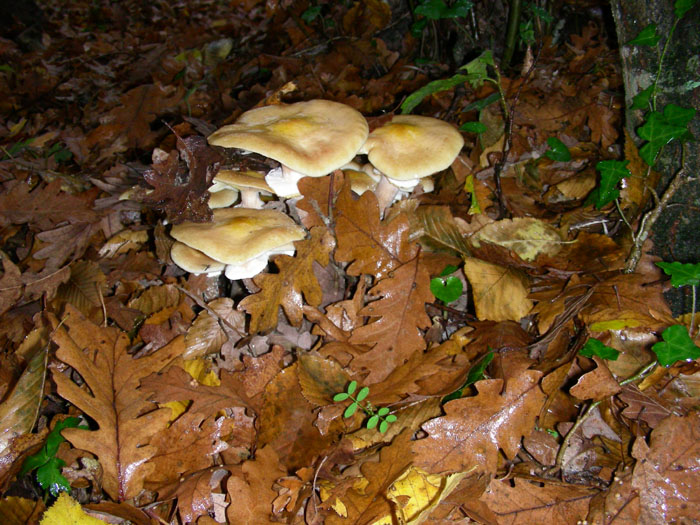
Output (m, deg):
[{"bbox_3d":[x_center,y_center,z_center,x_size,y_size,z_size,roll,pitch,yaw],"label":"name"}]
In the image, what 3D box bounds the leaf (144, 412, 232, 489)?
[{"bbox_3d":[-0.096,0.108,0.455,0.058,0.015,0.047,-12,38,-16],"label":"leaf"}]

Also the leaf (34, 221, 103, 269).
[{"bbox_3d":[-0.224,-0.015,0.617,0.059,0.015,0.058,-26,50,-25],"label":"leaf"}]

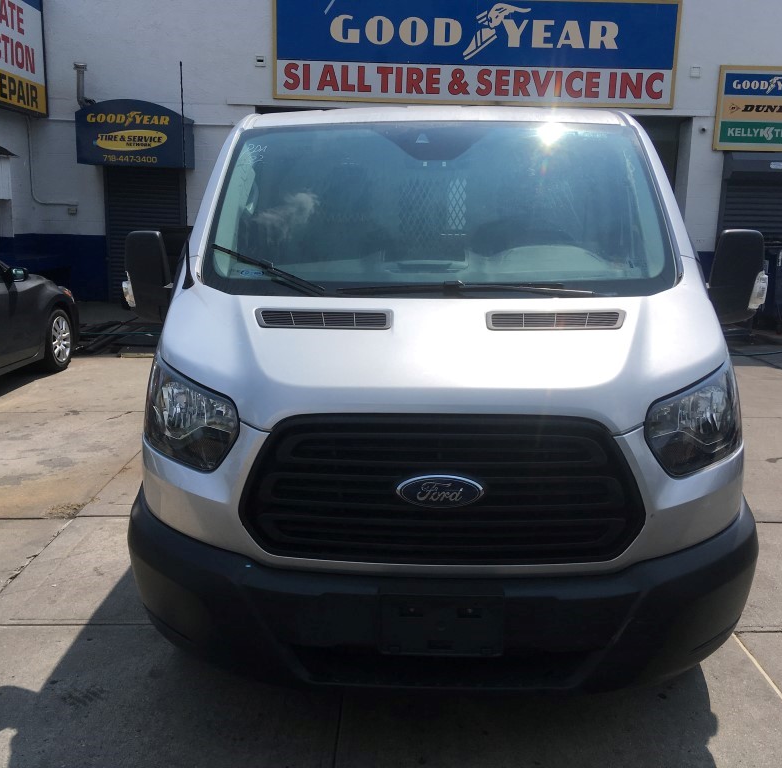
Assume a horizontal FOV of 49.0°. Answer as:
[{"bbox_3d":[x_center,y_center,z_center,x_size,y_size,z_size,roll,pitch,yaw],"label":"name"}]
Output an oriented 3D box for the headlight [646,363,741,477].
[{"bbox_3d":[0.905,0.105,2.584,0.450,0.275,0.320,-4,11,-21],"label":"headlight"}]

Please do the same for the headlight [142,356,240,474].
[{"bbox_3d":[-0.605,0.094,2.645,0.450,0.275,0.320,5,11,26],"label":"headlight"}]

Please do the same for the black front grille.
[{"bbox_3d":[0.137,0.277,2.314,1.120,0.400,0.160,0,2,2],"label":"black front grille"}]

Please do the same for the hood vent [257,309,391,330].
[{"bbox_3d":[-0.233,-0.217,2.871,0.460,0.040,0.130,0,30,2],"label":"hood vent"}]

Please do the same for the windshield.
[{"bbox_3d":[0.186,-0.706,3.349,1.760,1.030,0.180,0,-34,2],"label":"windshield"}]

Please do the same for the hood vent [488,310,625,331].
[{"bbox_3d":[0.557,-0.211,2.839,0.460,0.040,0.130,0,30,2],"label":"hood vent"}]

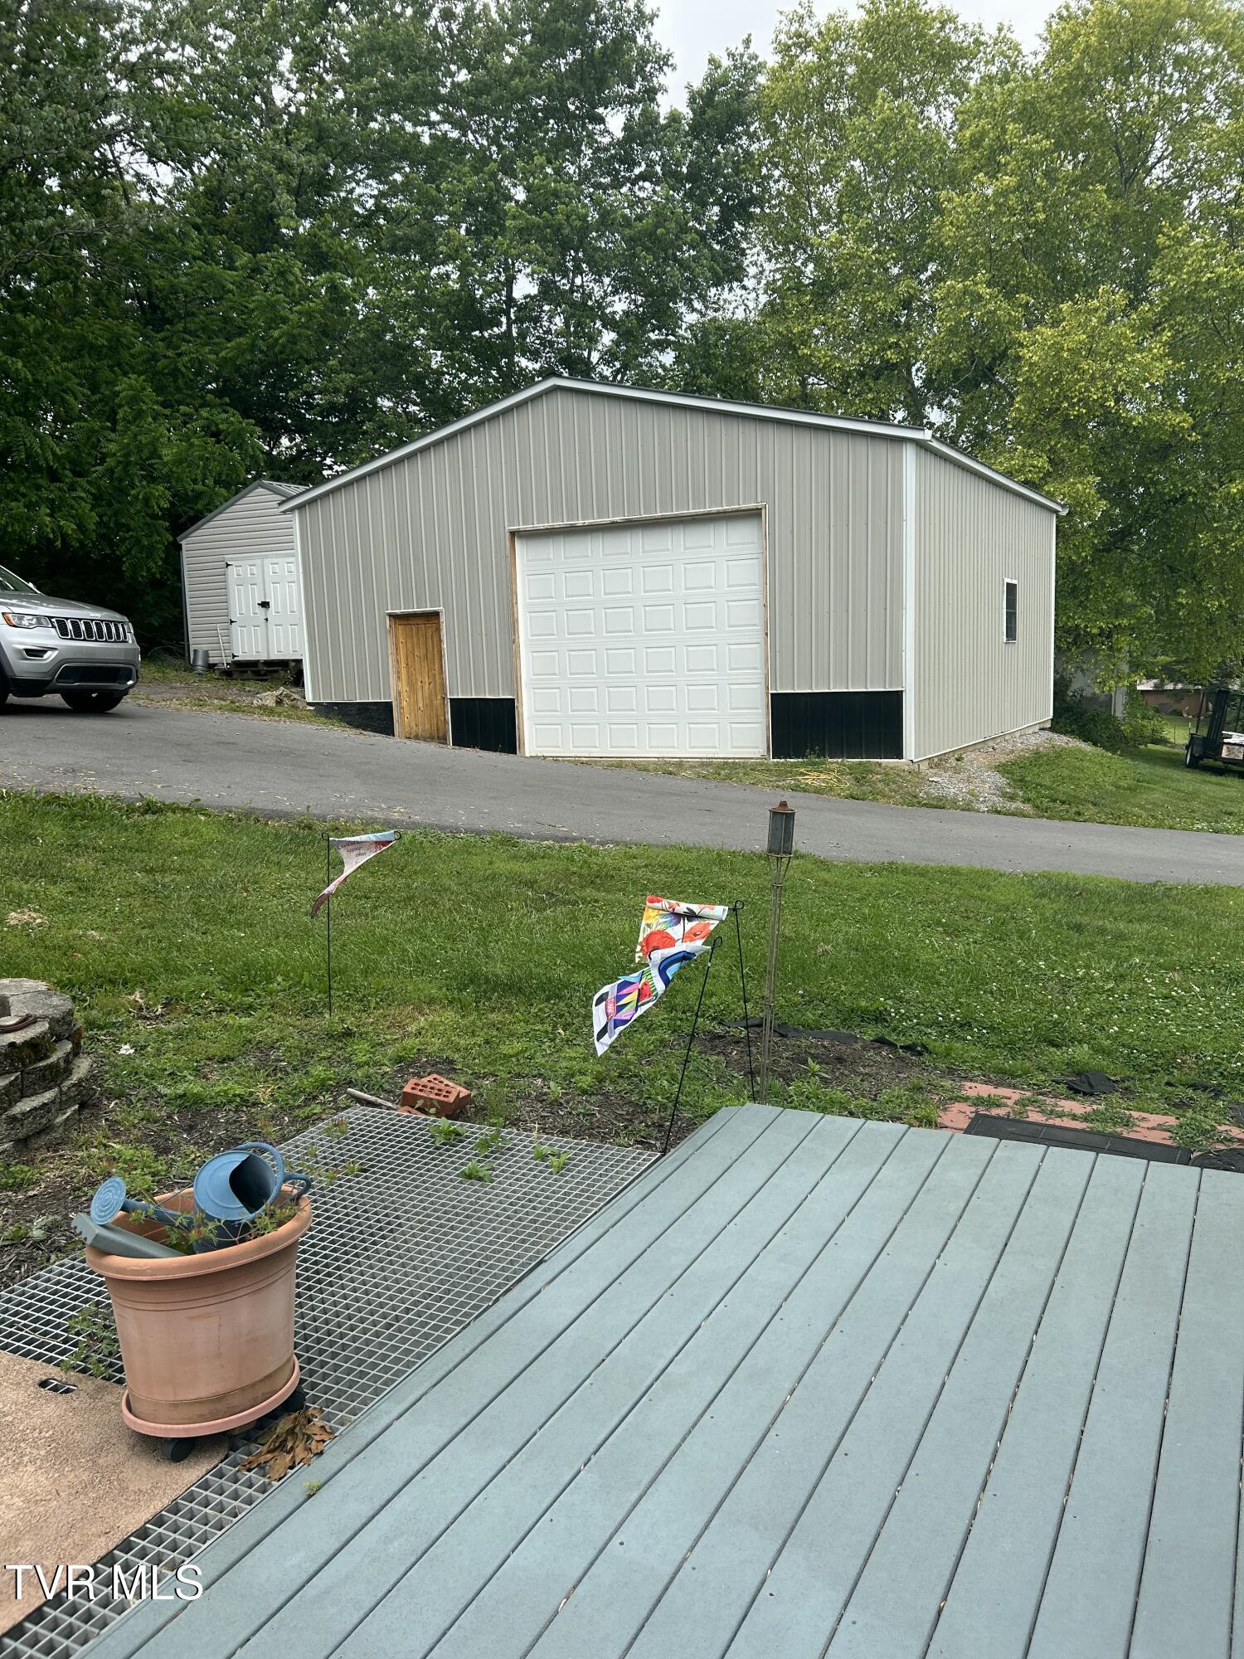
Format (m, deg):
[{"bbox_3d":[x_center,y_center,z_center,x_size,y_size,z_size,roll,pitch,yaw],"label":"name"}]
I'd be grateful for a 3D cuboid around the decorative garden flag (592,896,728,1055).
[{"bbox_3d":[0.136,0.531,4.500,0.420,0.500,0.270,2,8,24],"label":"decorative garden flag"}]

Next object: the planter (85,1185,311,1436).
[{"bbox_3d":[-0.905,1.043,2.725,0.460,0.380,0.460,-5,8,-20],"label":"planter"}]

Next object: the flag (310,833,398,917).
[{"bbox_3d":[-1.261,0.209,5.900,0.380,0.400,0.180,-1,8,7],"label":"flag"}]

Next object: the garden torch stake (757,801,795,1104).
[{"bbox_3d":[0.558,0.472,4.643,0.105,1.164,0.105,3,8,-1],"label":"garden torch stake"}]

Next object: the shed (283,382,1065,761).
[{"bbox_3d":[1.453,-3.973,20.381,9.660,4.970,9.450,2,9,28],"label":"shed"}]

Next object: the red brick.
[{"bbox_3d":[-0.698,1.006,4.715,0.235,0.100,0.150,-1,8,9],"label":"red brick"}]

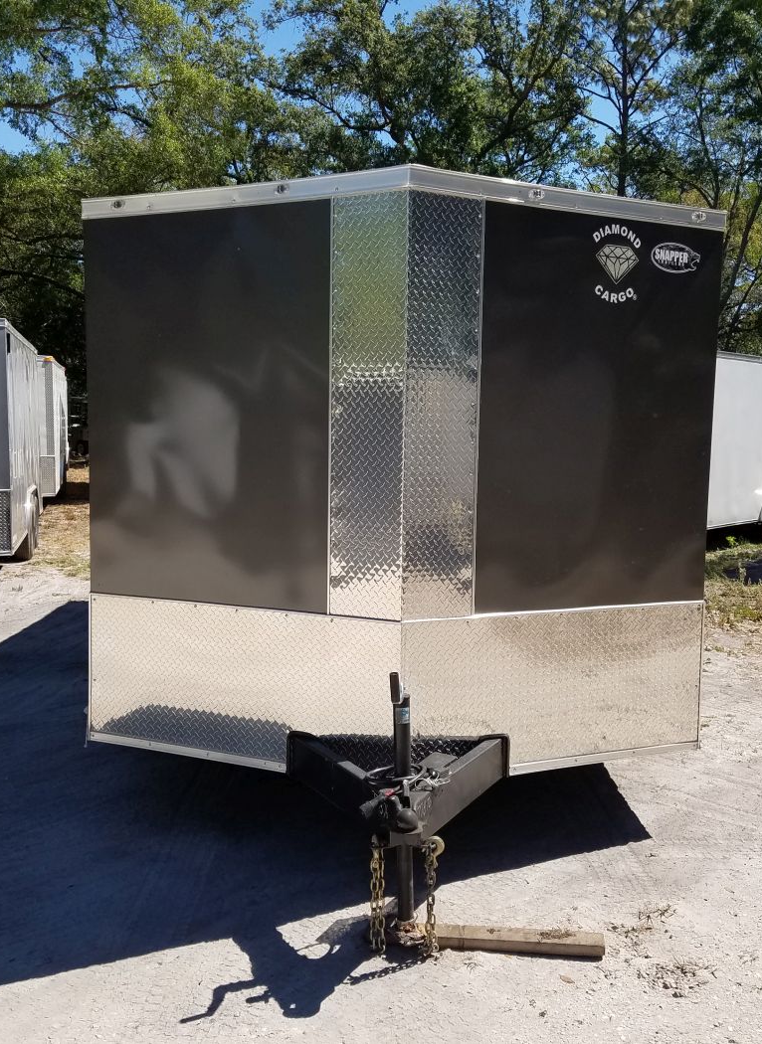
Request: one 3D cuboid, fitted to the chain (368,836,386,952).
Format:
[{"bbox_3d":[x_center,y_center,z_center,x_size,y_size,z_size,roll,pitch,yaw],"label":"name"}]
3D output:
[{"bbox_3d":[-0.012,1.133,3.180,0.053,0.362,0.055,1,5,0],"label":"chain"}]

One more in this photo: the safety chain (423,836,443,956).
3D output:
[{"bbox_3d":[0.159,1.141,3.180,0.063,0.385,0.060,1,5,0],"label":"safety chain"}]

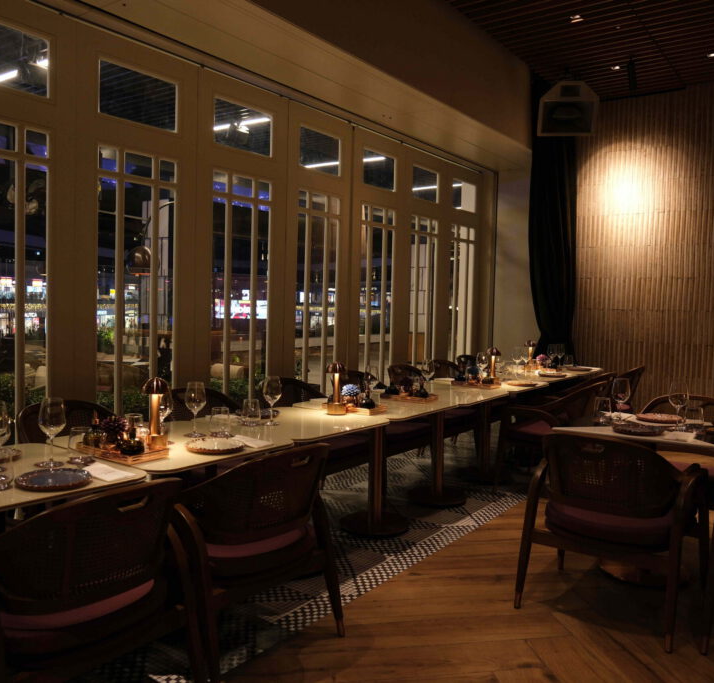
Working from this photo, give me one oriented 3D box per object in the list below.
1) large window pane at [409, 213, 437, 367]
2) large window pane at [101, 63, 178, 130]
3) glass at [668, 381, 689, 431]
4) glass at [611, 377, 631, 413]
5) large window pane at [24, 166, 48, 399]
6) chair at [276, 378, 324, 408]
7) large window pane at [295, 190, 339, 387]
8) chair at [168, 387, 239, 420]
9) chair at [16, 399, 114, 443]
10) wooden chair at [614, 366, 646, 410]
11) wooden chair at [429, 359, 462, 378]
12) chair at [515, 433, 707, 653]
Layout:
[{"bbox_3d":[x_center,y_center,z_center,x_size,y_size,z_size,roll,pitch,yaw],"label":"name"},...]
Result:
[{"bbox_3d":[0.666,-0.359,6.873,0.040,1.726,0.500,4,4,36],"label":"large window pane"},{"bbox_3d":[-1.297,-1.453,4.092,0.040,0.292,0.546,4,4,36],"label":"large window pane"},{"bbox_3d":[1.703,0.339,3.615,0.098,0.238,0.098,4,4,36],"label":"glass"},{"bbox_3d":[1.494,0.333,3.857,0.097,0.246,0.097,4,4,36],"label":"glass"},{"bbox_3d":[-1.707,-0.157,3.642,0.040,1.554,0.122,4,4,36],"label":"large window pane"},{"bbox_3d":[-0.326,0.692,4.875,0.621,0.818,0.640,4,4,36],"label":"chair"},{"bbox_3d":[-0.343,-0.337,5.996,0.049,1.871,0.601,4,4,36],"label":"large window pane"},{"bbox_3d":[-0.829,0.717,4.145,0.621,0.818,0.640,4,4,36],"label":"chair"},{"bbox_3d":[-1.347,0.740,3.426,0.621,0.818,0.640,4,4,36],"label":"chair"},{"bbox_3d":[2.422,0.658,6.496,0.630,0.810,0.660,4,4,36],"label":"wooden chair"},{"bbox_3d":[1.121,0.619,7.048,0.621,0.818,0.640,4,4,36],"label":"wooden chair"},{"bbox_3d":[1.165,0.813,3.125,0.660,0.810,0.630,4,4,36],"label":"chair"}]

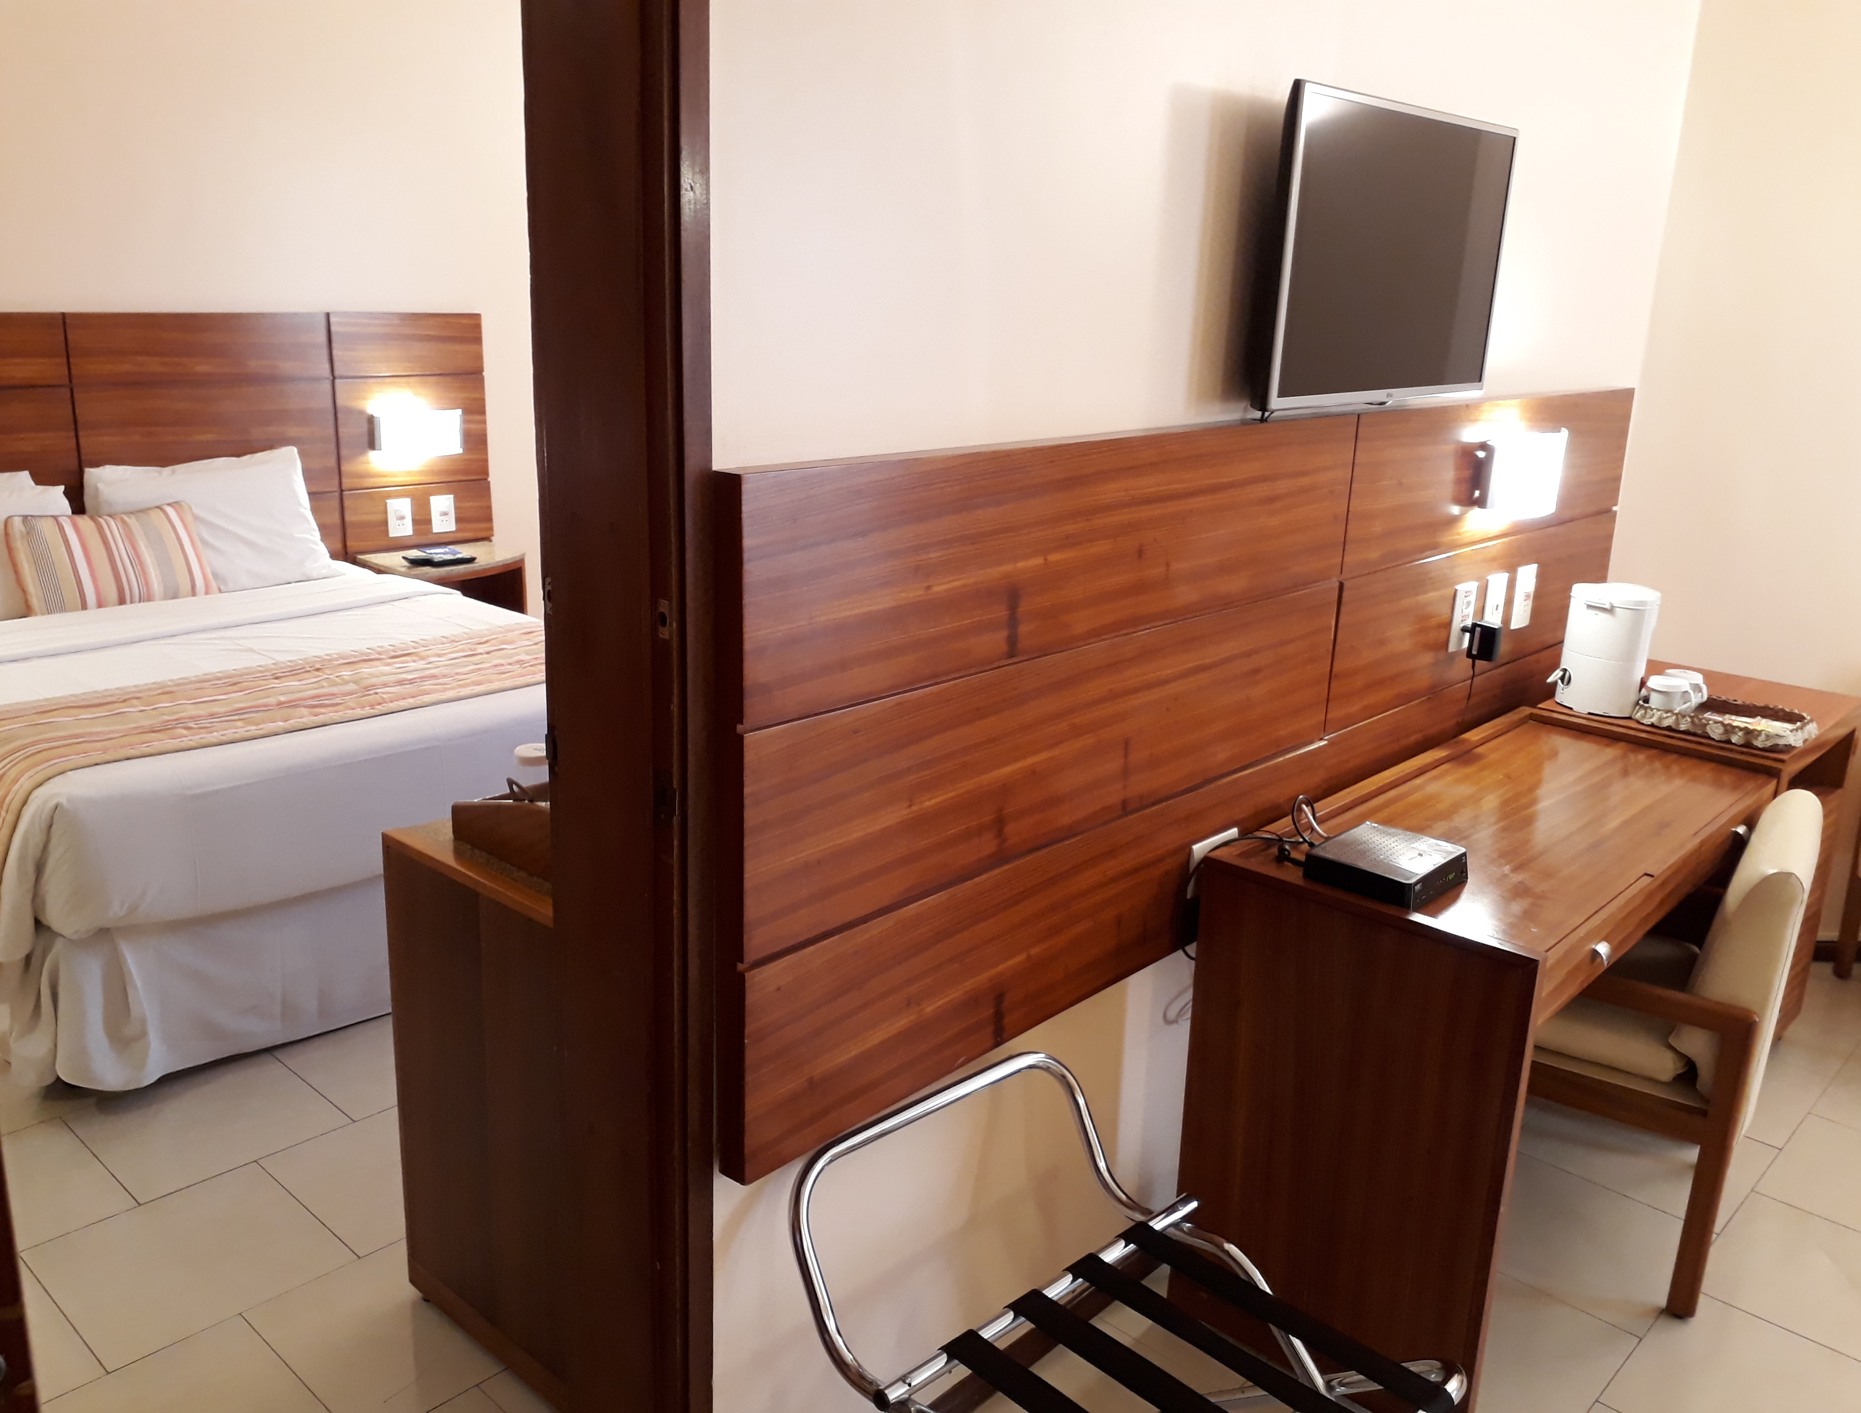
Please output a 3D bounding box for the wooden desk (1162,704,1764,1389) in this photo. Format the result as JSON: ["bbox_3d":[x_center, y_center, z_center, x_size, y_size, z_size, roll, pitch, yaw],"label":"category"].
[{"bbox_3d":[0.982,0.548,2.550,0.499,0.805,1.177,16,22,41],"label":"wooden desk"}]

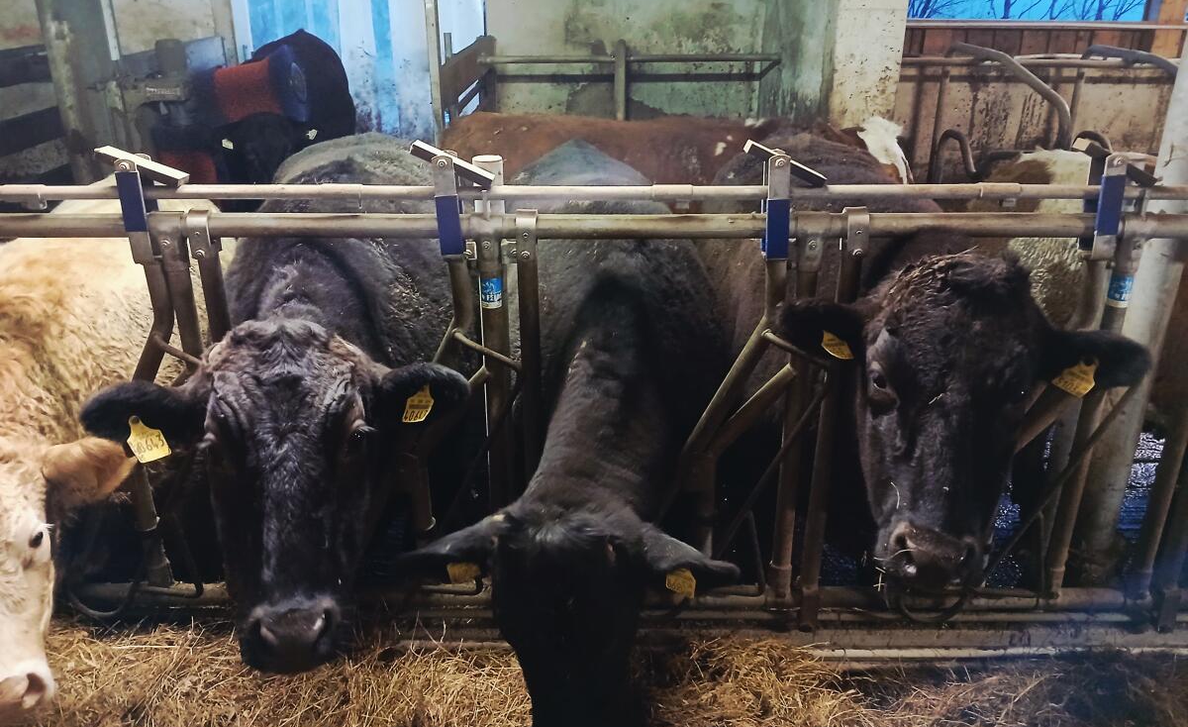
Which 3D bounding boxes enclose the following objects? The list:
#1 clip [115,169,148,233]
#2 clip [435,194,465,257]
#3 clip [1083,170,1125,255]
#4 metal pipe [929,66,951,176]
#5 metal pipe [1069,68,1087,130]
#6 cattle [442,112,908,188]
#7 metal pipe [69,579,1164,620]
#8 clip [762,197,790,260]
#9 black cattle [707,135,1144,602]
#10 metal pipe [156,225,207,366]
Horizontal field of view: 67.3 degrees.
[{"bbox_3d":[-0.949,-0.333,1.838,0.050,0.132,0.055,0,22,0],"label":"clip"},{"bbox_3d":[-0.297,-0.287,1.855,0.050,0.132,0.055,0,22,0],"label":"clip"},{"bbox_3d":[1.058,-0.316,1.853,0.055,0.150,0.070,0,22,0],"label":"clip"},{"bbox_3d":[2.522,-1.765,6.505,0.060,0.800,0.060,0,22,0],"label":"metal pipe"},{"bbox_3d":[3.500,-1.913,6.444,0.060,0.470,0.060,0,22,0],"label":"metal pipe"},{"bbox_3d":[0.362,-0.499,4.213,2.060,1.310,0.620,2,22,5],"label":"cattle"},{"bbox_3d":[0.058,0.580,2.210,2.720,0.055,0.055,0,22,0],"label":"metal pipe"},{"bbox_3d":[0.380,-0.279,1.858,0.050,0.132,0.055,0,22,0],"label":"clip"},{"bbox_3d":[0.680,0.116,2.585,0.660,1.360,2.320,3,22,7],"label":"black cattle"},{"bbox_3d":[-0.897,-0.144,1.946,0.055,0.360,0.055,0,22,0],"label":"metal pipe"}]

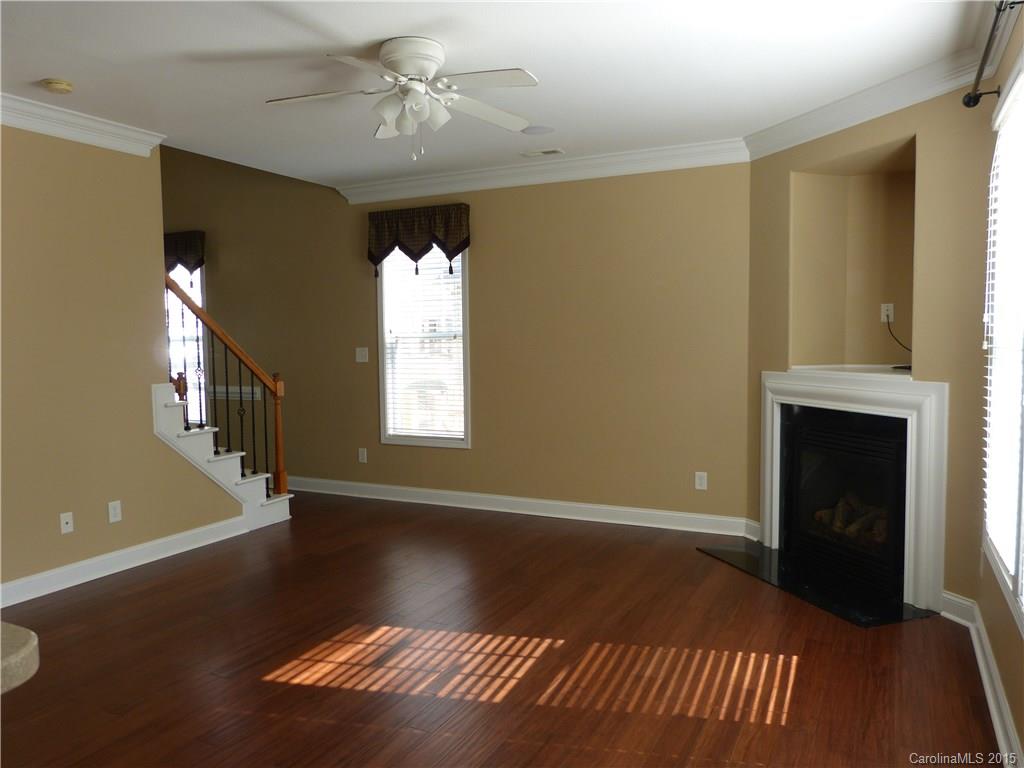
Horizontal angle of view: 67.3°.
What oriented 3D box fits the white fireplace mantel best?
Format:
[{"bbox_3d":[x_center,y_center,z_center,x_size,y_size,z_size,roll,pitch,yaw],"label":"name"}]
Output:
[{"bbox_3d":[1.865,0.534,4.474,0.122,1.168,1.444,-2,4,-19],"label":"white fireplace mantel"}]

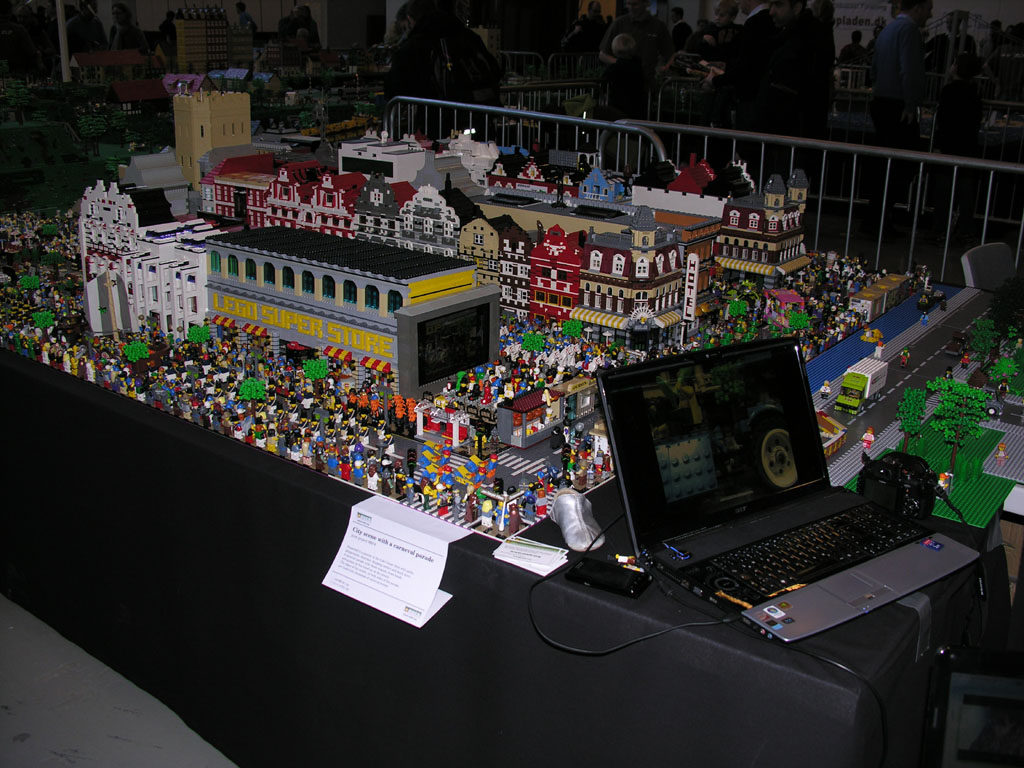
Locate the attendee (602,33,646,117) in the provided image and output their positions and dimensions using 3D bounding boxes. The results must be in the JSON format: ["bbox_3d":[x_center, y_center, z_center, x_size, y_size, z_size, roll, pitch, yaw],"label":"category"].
[{"bbox_3d":[0.731,-1.648,7.039,0.370,1.420,0.250,3,19,5],"label":"attendee"}]

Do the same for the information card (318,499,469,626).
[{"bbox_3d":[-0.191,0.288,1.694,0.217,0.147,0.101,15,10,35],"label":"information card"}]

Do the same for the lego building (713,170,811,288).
[{"bbox_3d":[0.785,-0.490,3.248,0.206,0.352,0.203,15,24,37],"label":"lego building"}]

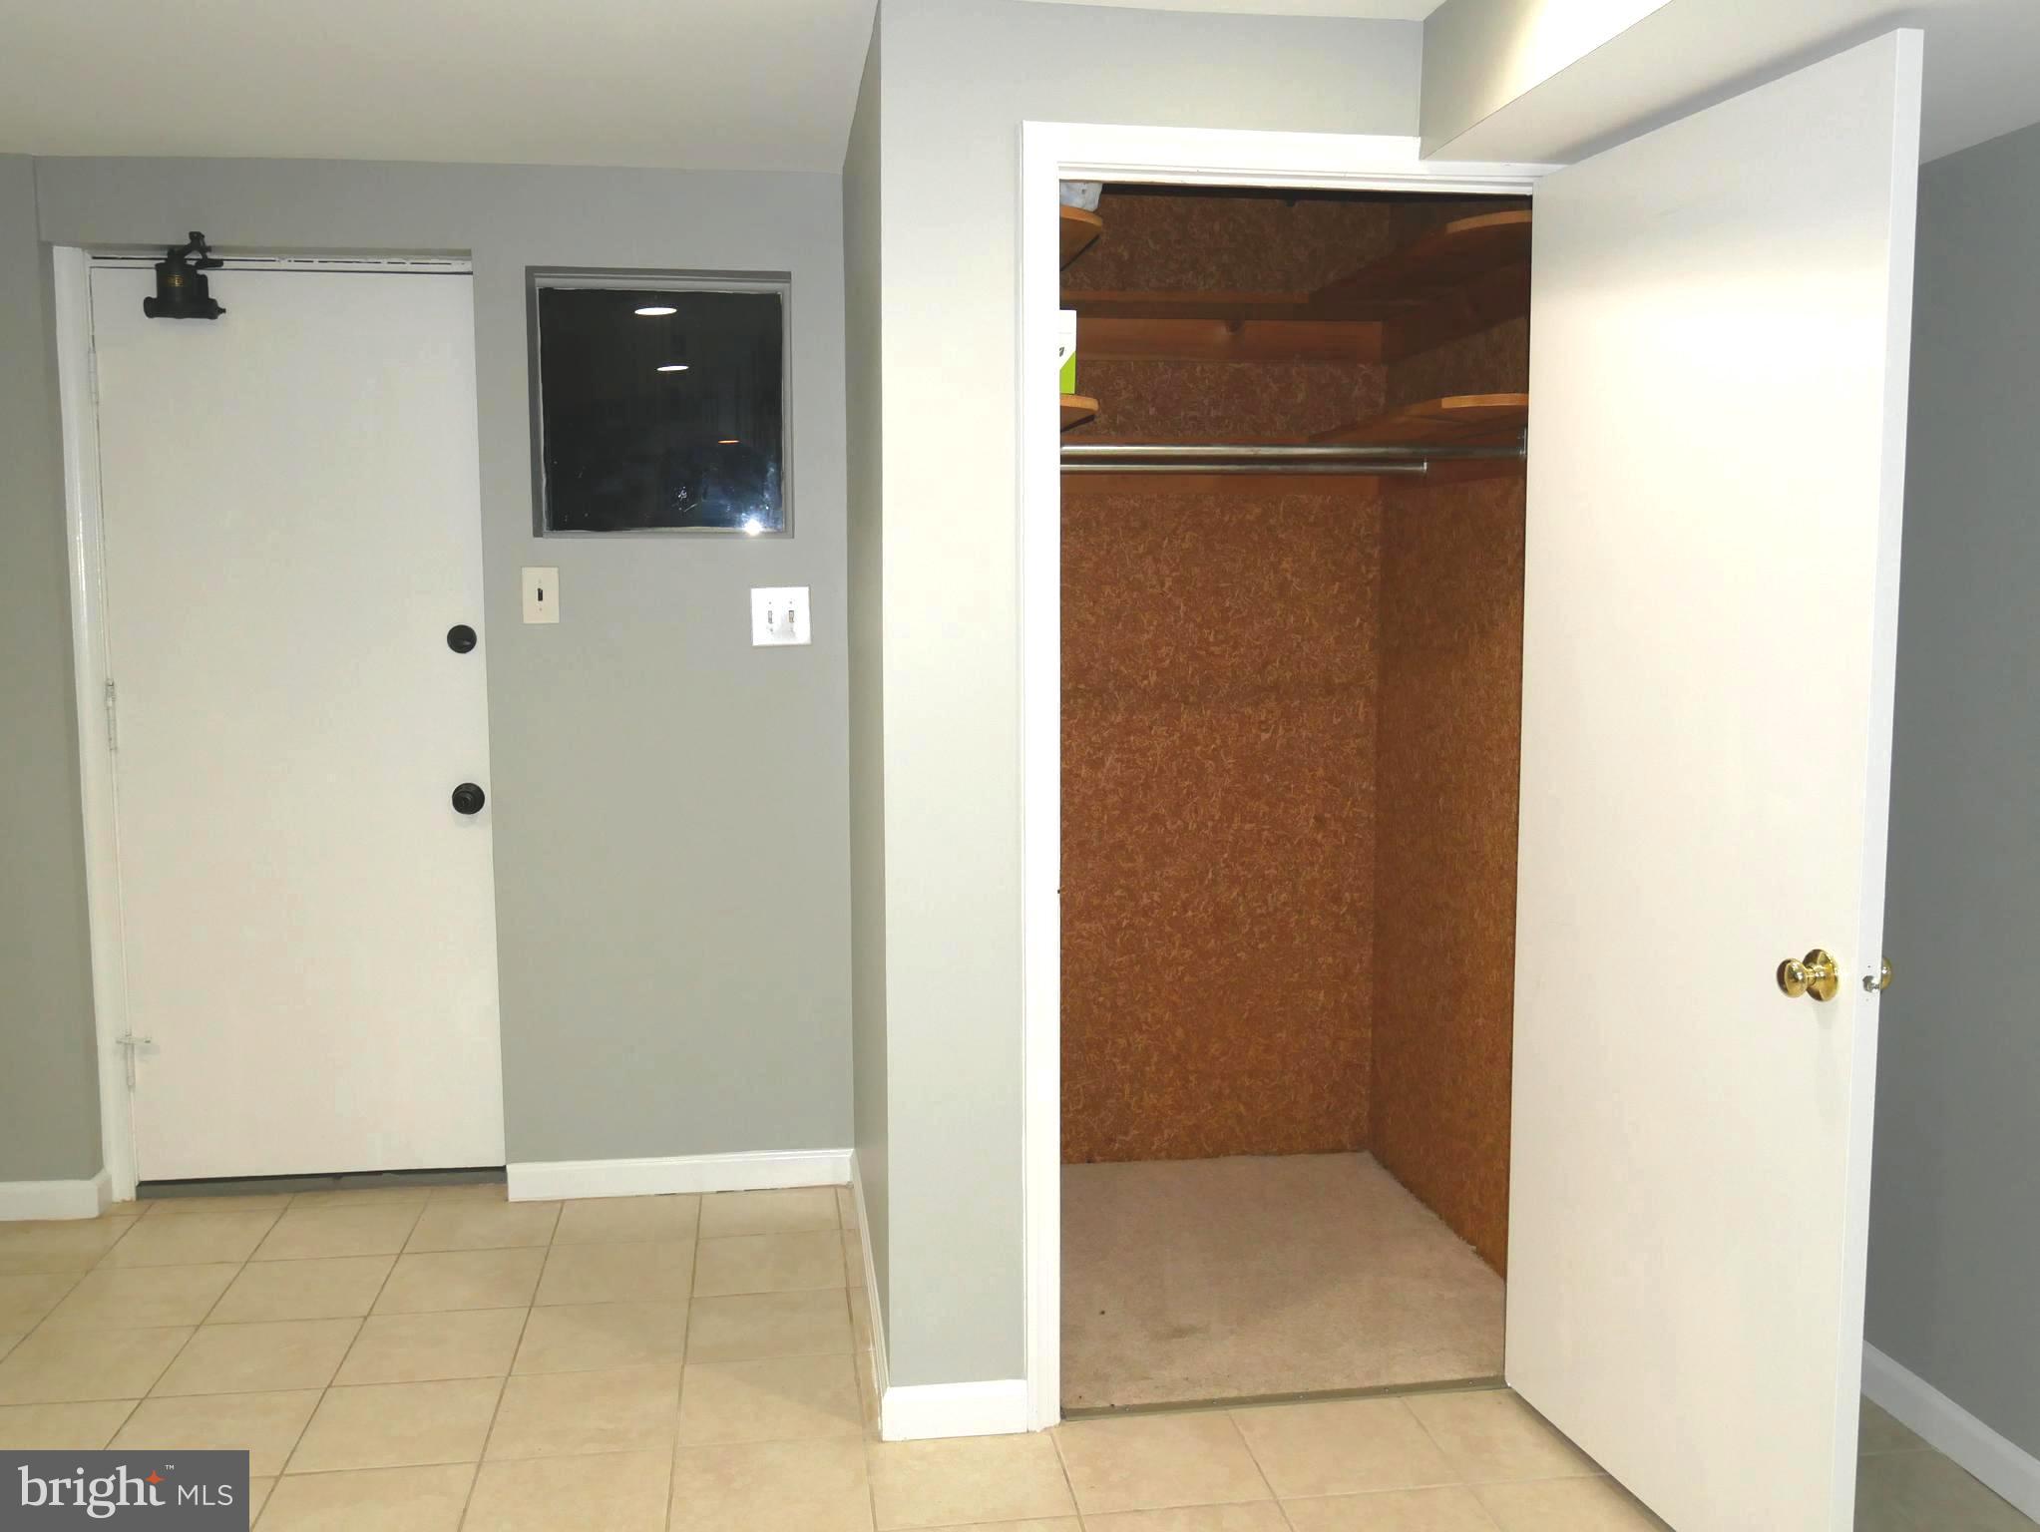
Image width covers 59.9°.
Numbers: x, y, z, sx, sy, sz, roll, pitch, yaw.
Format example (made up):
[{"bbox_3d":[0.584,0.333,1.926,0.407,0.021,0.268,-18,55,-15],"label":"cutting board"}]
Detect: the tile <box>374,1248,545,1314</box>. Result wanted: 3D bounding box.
[{"bbox_3d":[-1.113,1.034,3.543,0.300,0.010,0.300,-1,6,-8],"label":"tile"}]

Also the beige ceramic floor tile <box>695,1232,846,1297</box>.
[{"bbox_3d":[-0.518,1.034,3.667,0.302,0.010,0.302,-1,6,-8],"label":"beige ceramic floor tile"}]

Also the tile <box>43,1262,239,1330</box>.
[{"bbox_3d":[-1.715,1.045,3.460,0.300,0.010,0.300,-1,6,-8],"label":"tile"}]

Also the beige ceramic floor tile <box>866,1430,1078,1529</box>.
[{"bbox_3d":[-0.084,1.118,2.788,0.303,0.010,0.303,-1,6,-8],"label":"beige ceramic floor tile"}]

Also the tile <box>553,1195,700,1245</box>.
[{"bbox_3d":[-0.853,0.998,3.880,0.300,0.010,0.295,-1,6,-8],"label":"tile"}]

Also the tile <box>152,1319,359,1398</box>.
[{"bbox_3d":[-1.376,1.076,3.208,0.303,0.010,0.295,-1,6,-8],"label":"tile"}]

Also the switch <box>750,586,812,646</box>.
[{"bbox_3d":[-0.532,-0.333,3.952,0.126,0.126,0.015,-1,6,-8],"label":"switch"}]

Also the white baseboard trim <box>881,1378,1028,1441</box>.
[{"bbox_3d":[-0.105,1.049,2.888,0.238,0.093,0.015,-1,6,-8],"label":"white baseboard trim"}]

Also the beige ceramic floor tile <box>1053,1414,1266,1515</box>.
[{"bbox_3d":[0.218,1.113,2.831,0.303,0.010,0.303,-1,6,-8],"label":"beige ceramic floor tile"}]

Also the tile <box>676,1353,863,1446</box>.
[{"bbox_3d":[-0.426,1.087,3.028,0.300,0.010,0.300,-1,6,-8],"label":"tile"}]

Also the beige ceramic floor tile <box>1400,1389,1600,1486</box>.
[{"bbox_3d":[0.822,1.102,2.916,0.303,0.010,0.303,-1,6,-8],"label":"beige ceramic floor tile"}]

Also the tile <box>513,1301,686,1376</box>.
[{"bbox_3d":[-0.779,1.072,3.322,0.302,0.010,0.302,-1,6,-8],"label":"tile"}]

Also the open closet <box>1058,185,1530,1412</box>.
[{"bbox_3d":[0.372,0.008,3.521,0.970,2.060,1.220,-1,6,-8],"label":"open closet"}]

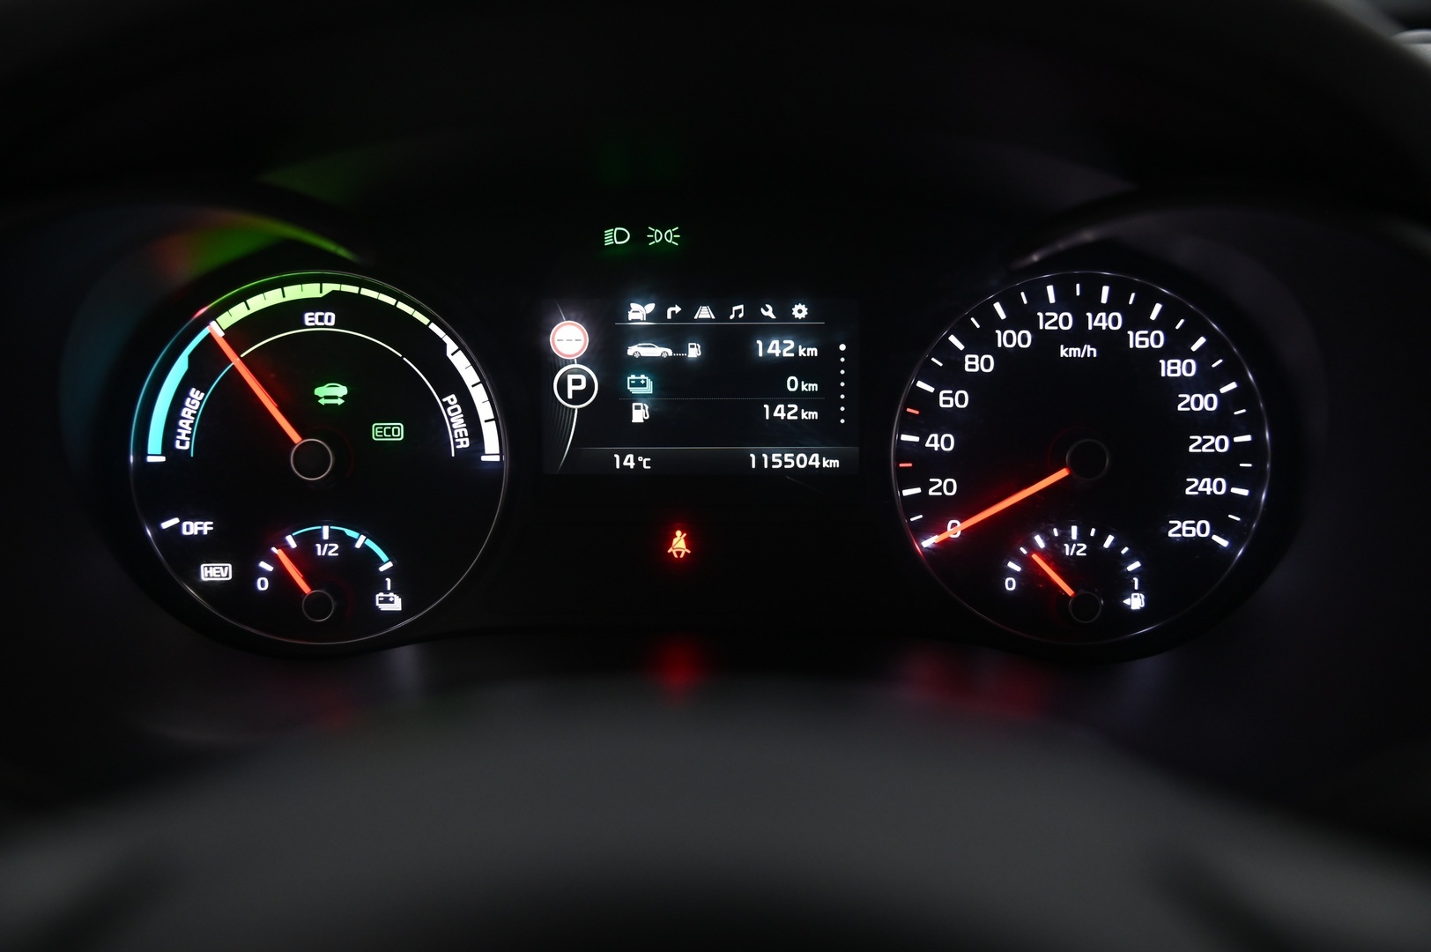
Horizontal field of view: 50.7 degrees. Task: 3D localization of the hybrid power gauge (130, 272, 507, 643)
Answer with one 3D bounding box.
[{"bbox_3d":[-0.118,-0.005,0.450,0.113,0.113,0.020,0,5,0],"label":"hybrid power gauge"}]

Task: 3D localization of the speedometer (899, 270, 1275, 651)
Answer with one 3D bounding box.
[{"bbox_3d":[0.109,-0.005,0.450,0.113,0.113,0.020,0,5,0],"label":"speedometer"}]

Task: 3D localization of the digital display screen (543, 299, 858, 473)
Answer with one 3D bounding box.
[{"bbox_3d":[-0.004,-0.027,0.454,0.095,0.054,0.010,0,5,0],"label":"digital display screen"}]

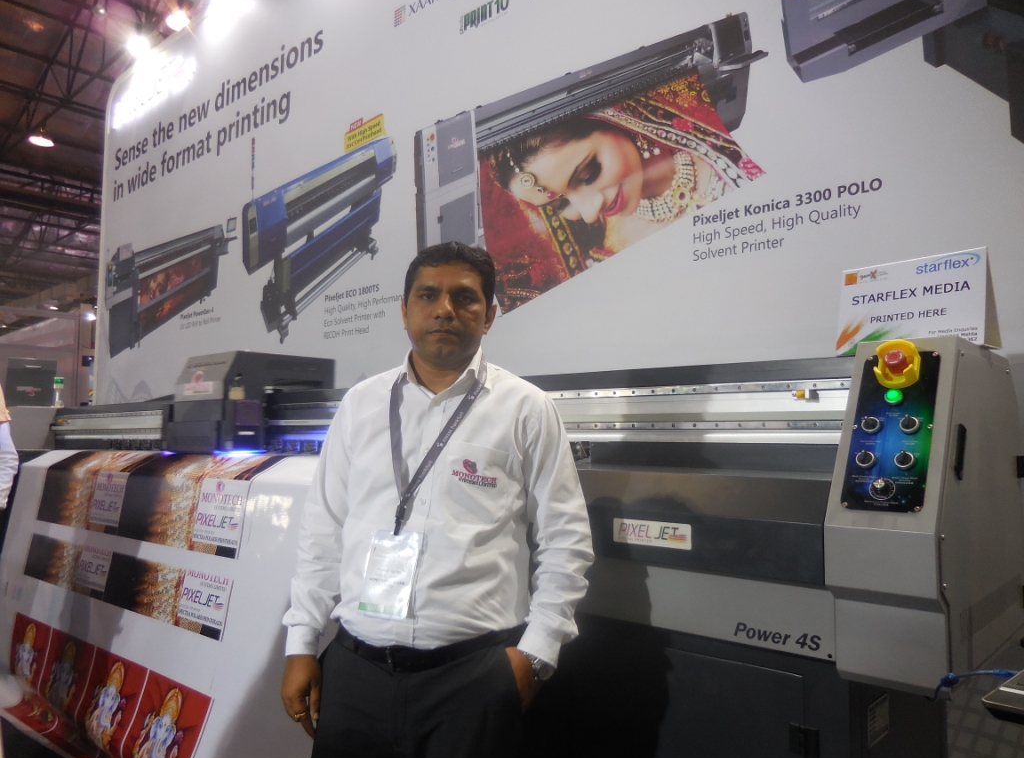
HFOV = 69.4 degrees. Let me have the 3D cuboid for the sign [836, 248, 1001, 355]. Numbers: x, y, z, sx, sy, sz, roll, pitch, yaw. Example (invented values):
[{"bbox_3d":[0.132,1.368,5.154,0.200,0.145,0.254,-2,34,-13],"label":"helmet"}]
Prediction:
[{"bbox_3d":[0.875,-0.159,1.615,0.111,0.204,0.297,4,-5,-42],"label":"sign"}]

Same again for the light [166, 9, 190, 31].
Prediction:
[{"bbox_3d":[-2.255,-2.424,5.000,0.160,0.130,0.120,-3,-5,41],"label":"light"}]

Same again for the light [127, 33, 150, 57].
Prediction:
[{"bbox_3d":[-2.702,-2.413,5.350,0.160,0.130,0.120,-3,-5,41],"label":"light"}]

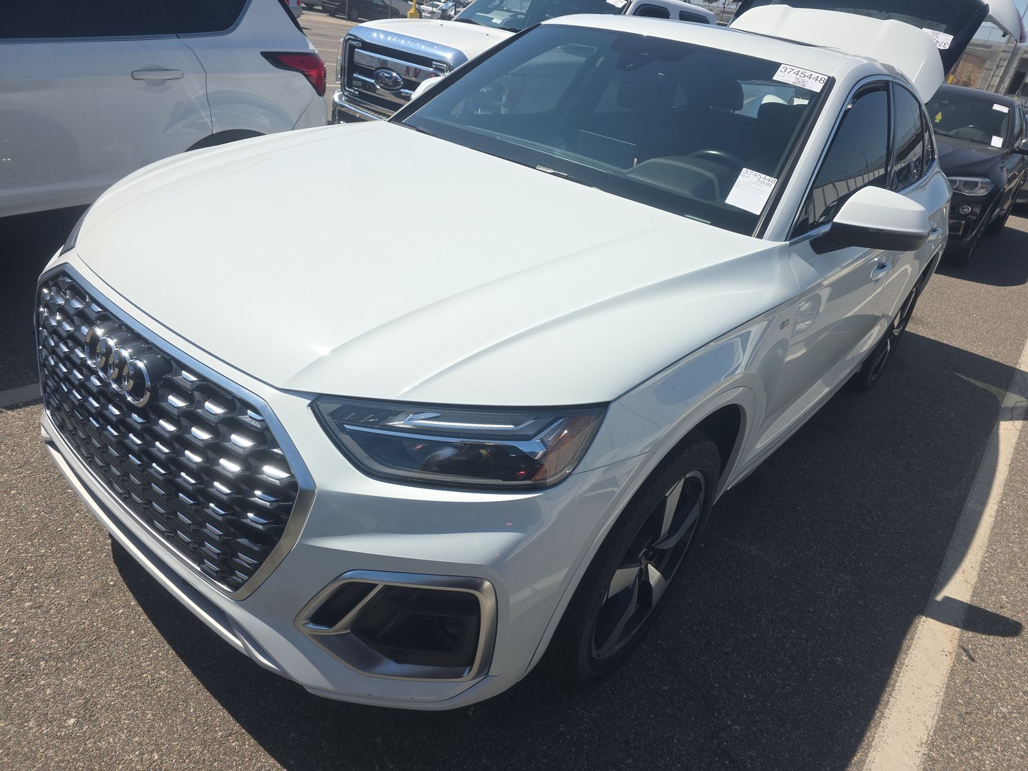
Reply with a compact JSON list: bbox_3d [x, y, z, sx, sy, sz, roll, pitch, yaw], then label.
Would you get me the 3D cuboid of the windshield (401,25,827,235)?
[{"bbox_3d":[0.295,-0.955,2.320,1.480,0.114,0.925,28,62,30],"label":"windshield"}]

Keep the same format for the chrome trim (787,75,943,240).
[{"bbox_3d":[1.497,-0.933,2.697,0.250,0.500,2.400,28,31,30],"label":"chrome trim"}]

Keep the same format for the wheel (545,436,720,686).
[{"bbox_3d":[0.277,0.407,1.789,0.250,0.735,0.735,28,31,30],"label":"wheel"}]

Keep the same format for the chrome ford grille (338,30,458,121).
[{"bbox_3d":[-0.785,-2.141,4.779,1.240,0.480,0.250,30,33,33],"label":"chrome ford grille"}]

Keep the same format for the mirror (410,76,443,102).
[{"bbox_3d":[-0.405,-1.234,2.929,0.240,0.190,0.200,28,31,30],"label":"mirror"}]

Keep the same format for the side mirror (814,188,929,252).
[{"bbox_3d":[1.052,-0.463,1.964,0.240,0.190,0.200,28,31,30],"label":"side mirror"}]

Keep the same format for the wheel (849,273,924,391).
[{"bbox_3d":[2.039,-0.329,3.869,0.250,0.735,0.735,28,31,30],"label":"wheel"}]

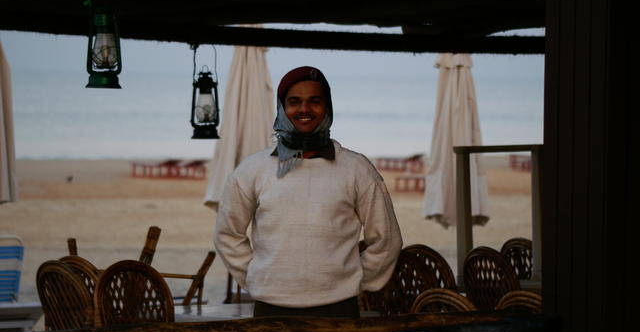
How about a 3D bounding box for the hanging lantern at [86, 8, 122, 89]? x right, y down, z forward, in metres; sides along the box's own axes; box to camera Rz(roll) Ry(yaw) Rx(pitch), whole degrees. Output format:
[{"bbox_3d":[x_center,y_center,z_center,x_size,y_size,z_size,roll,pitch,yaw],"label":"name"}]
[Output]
[{"bbox_3d":[-0.738,-0.396,9.105,0.125,0.270,0.125,0,2,0],"label":"hanging lantern"}]

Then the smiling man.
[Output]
[{"bbox_3d":[-0.046,0.533,9.181,0.650,1.750,0.360,0,2,2],"label":"smiling man"}]

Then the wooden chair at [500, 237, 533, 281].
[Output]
[{"bbox_3d":[0.987,0.848,13.521,0.450,0.940,0.520,1,2,17],"label":"wooden chair"}]

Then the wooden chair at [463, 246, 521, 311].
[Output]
[{"bbox_3d":[0.896,0.851,12.750,0.450,0.940,0.520,2,3,38],"label":"wooden chair"}]

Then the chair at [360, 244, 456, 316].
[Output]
[{"bbox_3d":[0.468,0.849,13.086,0.500,0.950,0.540,0,2,6],"label":"chair"}]

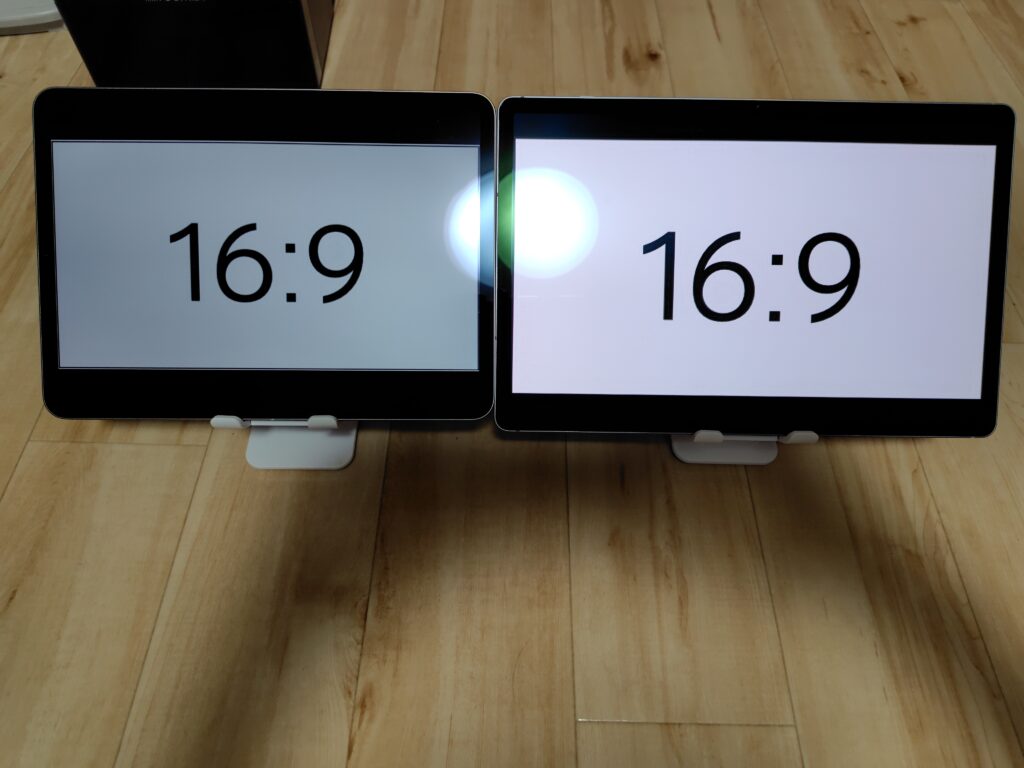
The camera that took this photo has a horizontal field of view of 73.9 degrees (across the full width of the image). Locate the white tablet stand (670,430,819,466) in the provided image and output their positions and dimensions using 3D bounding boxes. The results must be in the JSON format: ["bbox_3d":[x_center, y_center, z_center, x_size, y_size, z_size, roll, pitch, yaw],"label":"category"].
[{"bbox_3d":[0.139,-0.008,0.411,0.071,0.106,0.103,2,57,0],"label":"white tablet stand"}]

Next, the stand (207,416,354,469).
[{"bbox_3d":[-0.132,-0.013,0.405,0.071,0.112,0.100,0,57,-1],"label":"stand"}]

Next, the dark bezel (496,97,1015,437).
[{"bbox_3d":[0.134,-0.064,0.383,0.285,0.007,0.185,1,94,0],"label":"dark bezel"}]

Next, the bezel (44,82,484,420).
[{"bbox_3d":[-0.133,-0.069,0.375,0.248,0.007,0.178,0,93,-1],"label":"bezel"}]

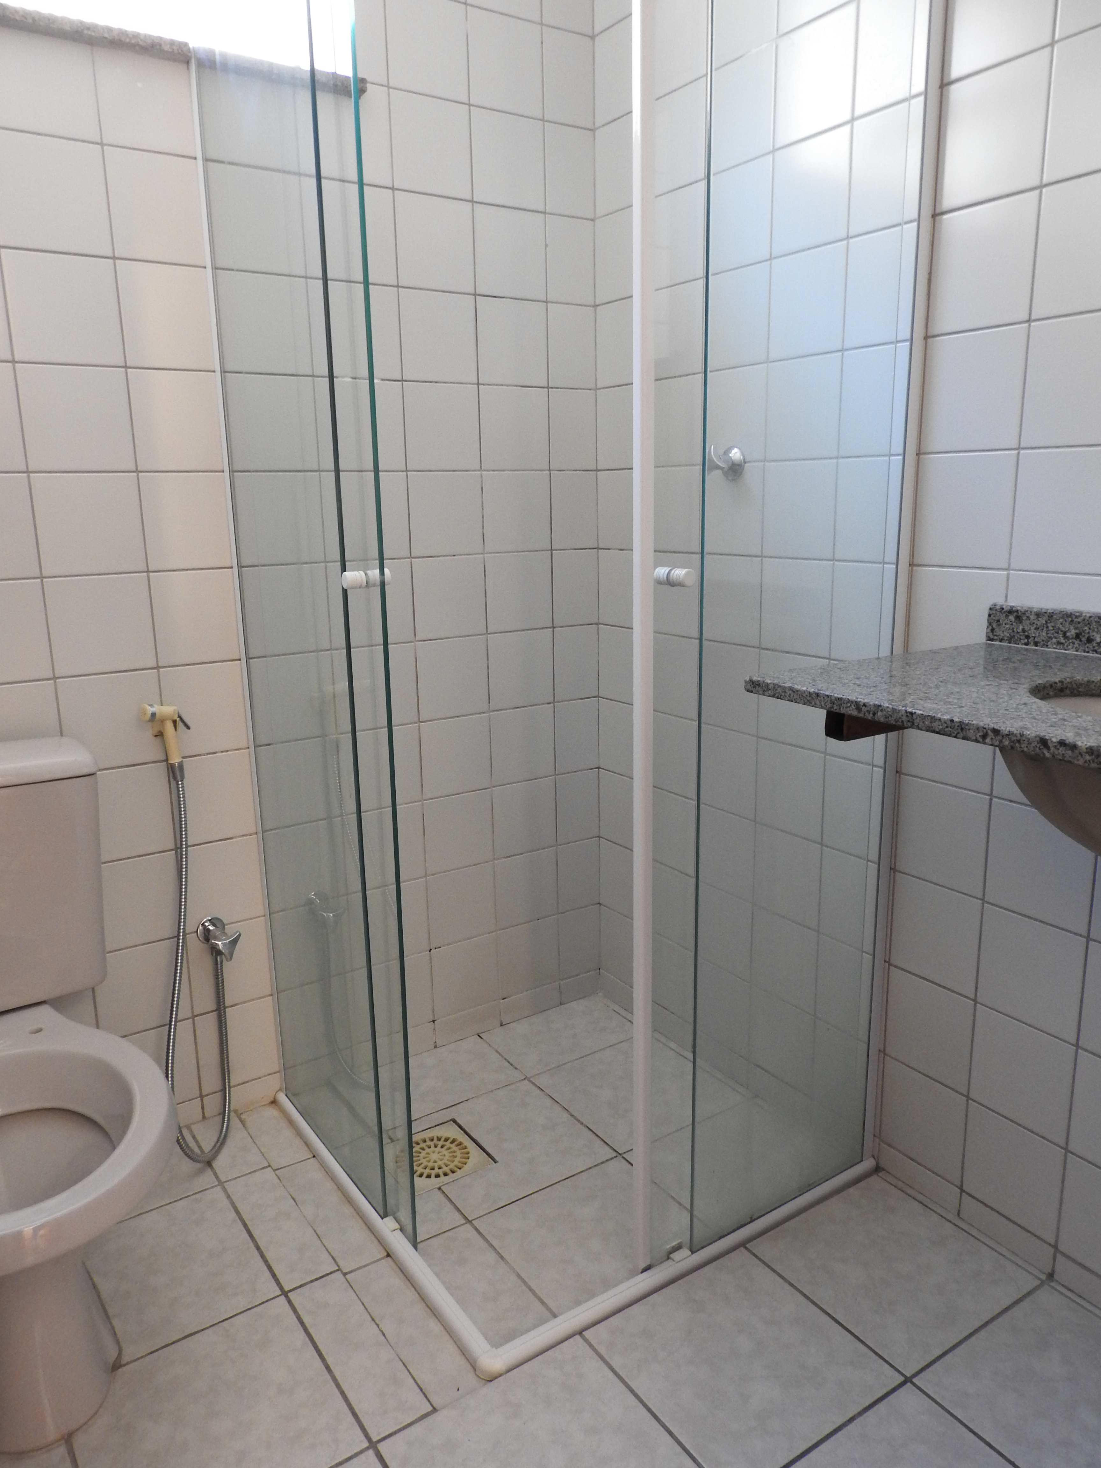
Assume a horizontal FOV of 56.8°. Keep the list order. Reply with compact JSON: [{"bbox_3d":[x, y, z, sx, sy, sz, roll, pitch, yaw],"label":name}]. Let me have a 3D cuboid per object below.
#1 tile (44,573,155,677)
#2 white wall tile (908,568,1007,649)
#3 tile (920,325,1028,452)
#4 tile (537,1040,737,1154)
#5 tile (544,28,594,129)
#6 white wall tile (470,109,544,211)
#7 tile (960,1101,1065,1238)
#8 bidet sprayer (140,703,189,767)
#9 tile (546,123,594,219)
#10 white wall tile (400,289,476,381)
[{"bbox_3d":[-0.718,-0.175,1.630,0.153,0.154,0.009,-9,15,-32],"label":"tile"},{"bbox_3d":[0.569,-0.154,1.422,0.010,0.152,0.149,-9,15,-32],"label":"white wall tile"},{"bbox_3d":[0.570,-0.461,1.369,0.009,0.154,0.151,-9,15,-32],"label":"tile"},{"bbox_3d":[0.172,0.695,1.989,0.307,0.010,0.297,-9,15,-32],"label":"tile"},{"bbox_3d":[0.032,-1.203,1.875,0.111,0.152,0.010,-9,15,-32],"label":"tile"},{"bbox_3d":[-0.078,-1.046,1.861,0.153,0.154,0.010,-9,15,-32],"label":"white wall tile"},{"bbox_3d":[0.677,0.637,1.492,0.010,0.154,0.152,-10,16,-32],"label":"tile"},{"bbox_3d":[-0.634,0.004,1.680,0.034,0.110,0.076,-15,-6,35],"label":"bidet sprayer"},{"bbox_3d":[0.035,-1.077,1.953,0.113,0.156,0.010,-9,15,-32],"label":"tile"},{"bbox_3d":[-0.203,-0.720,1.850,0.152,0.154,0.009,-9,15,-32],"label":"white wall tile"}]

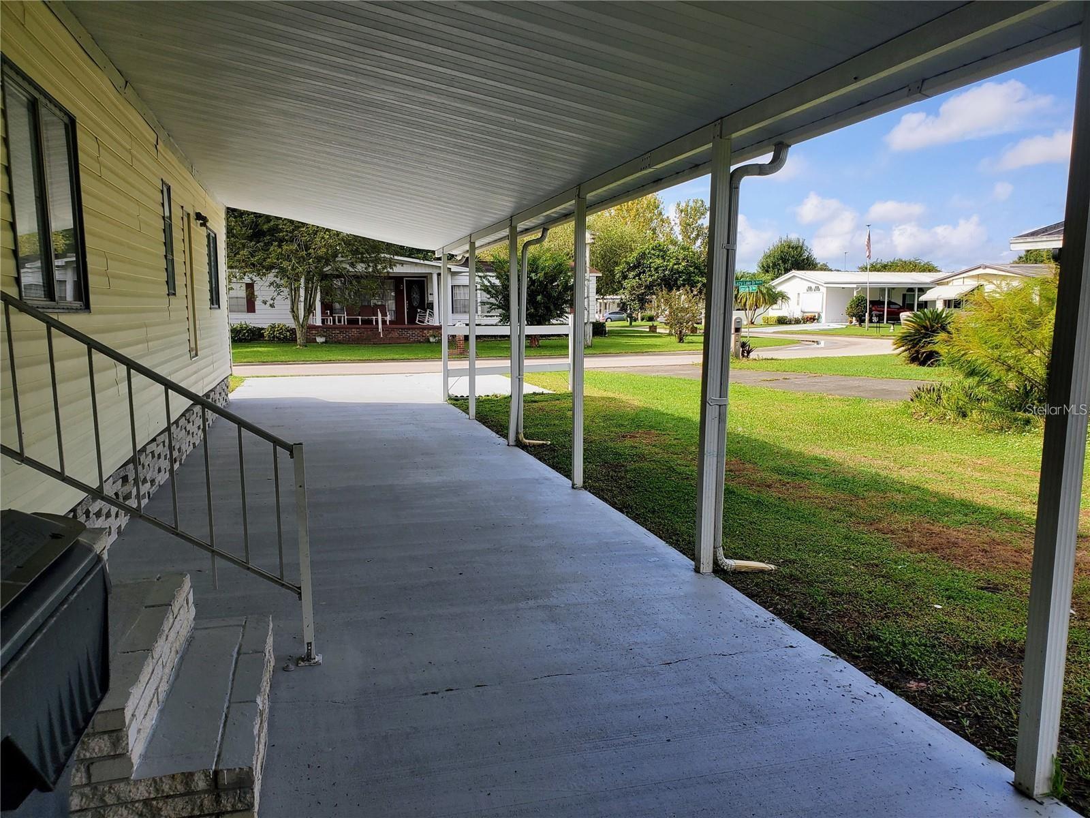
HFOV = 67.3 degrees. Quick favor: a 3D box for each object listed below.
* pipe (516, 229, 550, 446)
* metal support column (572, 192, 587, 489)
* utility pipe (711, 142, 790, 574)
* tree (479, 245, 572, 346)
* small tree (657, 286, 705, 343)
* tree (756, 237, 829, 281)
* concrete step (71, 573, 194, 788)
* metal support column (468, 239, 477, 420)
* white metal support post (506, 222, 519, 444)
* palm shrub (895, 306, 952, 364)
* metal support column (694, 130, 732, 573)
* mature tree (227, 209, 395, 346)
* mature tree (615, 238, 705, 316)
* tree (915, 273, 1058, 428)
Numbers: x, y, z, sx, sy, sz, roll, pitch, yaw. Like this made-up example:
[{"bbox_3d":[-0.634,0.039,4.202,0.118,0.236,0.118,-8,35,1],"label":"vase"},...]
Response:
[{"bbox_3d":[-0.118,-0.799,9.205,0.400,2.430,0.085,-1,7,-16],"label":"pipe"},{"bbox_3d":[0.291,-0.550,6.932,0.076,2.469,0.076,-1,7,-16],"label":"metal support column"},{"bbox_3d":[1.203,-0.273,4.743,0.435,2.485,0.085,-1,7,-16],"label":"utility pipe"},{"bbox_3d":[-0.772,-4.531,33.000,3.776,4.016,3.500,0,7,-1],"label":"tree"},{"bbox_3d":[6.276,-4.284,37.606,2.150,2.500,2.150,2,7,9],"label":"small tree"},{"bbox_3d":[20.622,-10.807,68.132,6.400,7.200,6.400,3,7,16],"label":"tree"},{"bbox_3d":[-1.403,0.850,2.761,0.250,0.210,1.200,-1,7,-16],"label":"concrete step"},{"bbox_3d":[-1.006,-1.099,11.355,0.076,2.469,0.076,-1,7,-16],"label":"metal support column"},{"bbox_3d":[-0.323,-0.814,8.933,0.077,2.438,0.077,-1,7,-16],"label":"white metal support post"},{"bbox_3d":[11.026,-2.113,23.730,1.700,1.660,1.700,4,8,25],"label":"palm shrub"},{"bbox_3d":[0.936,-0.291,4.613,0.077,2.477,0.077,-1,7,-16],"label":"metal support column"},{"bbox_3d":[-9.336,-5.431,31.507,6.900,6.100,6.900,-1,7,-16],"label":"mature tree"},{"bbox_3d":[8.265,-8.808,58.000,6.455,6.335,6.200,2,7,8],"label":"mature tree"},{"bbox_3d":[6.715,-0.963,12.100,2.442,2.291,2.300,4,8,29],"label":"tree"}]

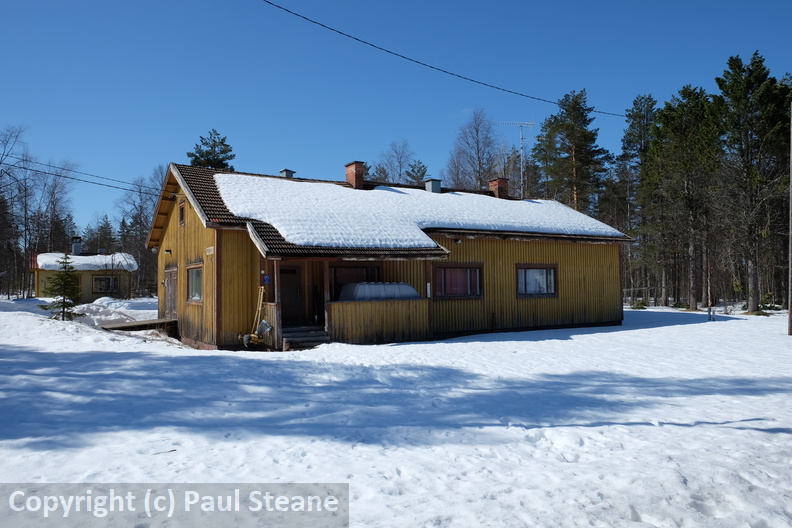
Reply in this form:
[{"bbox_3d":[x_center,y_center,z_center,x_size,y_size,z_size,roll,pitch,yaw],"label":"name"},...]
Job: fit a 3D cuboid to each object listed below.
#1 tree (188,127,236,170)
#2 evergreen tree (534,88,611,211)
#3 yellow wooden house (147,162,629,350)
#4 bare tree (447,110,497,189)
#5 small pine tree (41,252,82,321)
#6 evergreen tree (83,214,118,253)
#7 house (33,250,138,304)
[{"bbox_3d":[-13.299,-3.315,43.123,4.300,13.141,4.300,0,-2,-17],"label":"tree"},{"bbox_3d":[12.693,-4.645,42.153,5.500,15.478,5.500,-1,-2,17],"label":"evergreen tree"},{"bbox_3d":[0.572,-0.631,28.159,21.108,7.248,12.312,0,-2,-32],"label":"yellow wooden house"},{"bbox_3d":[6.497,-4.711,48.160,4.600,15.927,4.600,-1,-2,8],"label":"bare tree"},{"bbox_3d":[-15.180,1.108,26.985,1.900,3.083,1.900,0,-2,-29],"label":"small pine tree"},{"bbox_3d":[-30.282,-0.696,61.060,3.500,8.811,3.500,0,-2,-26],"label":"evergreen tree"},{"bbox_3d":[-23.994,0.962,45.397,7.100,4.100,5.800,0,-2,-33],"label":"house"}]

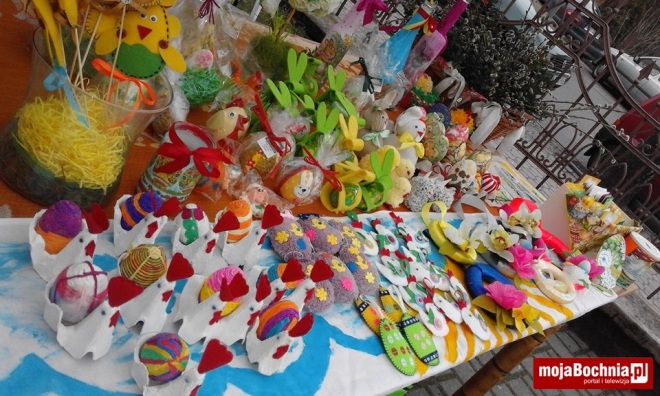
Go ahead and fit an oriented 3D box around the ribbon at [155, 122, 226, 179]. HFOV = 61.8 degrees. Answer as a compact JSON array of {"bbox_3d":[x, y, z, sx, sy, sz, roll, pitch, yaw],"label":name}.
[{"bbox_3d":[-0.195,-0.066,0.778,0.088,0.050,0.075,11,37,-44],"label":"ribbon"}]

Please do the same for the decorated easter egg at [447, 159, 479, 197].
[{"bbox_3d":[0.298,-0.048,1.240,0.054,0.073,0.054,35,27,0],"label":"decorated easter egg"}]

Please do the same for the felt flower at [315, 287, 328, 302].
[{"bbox_3d":[-0.012,0.134,0.767,0.021,0.005,0.023,-3,47,-46],"label":"felt flower"}]

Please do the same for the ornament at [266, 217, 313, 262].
[{"bbox_3d":[-0.062,0.065,0.847,0.062,0.035,0.078,13,35,-41],"label":"ornament"}]

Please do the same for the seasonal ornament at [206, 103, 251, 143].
[{"bbox_3d":[-0.176,-0.131,0.957,0.068,0.066,0.052,32,29,-9],"label":"seasonal ornament"}]

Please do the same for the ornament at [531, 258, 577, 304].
[{"bbox_3d":[0.550,0.207,1.351,0.125,0.030,0.135,-5,50,-51],"label":"ornament"}]

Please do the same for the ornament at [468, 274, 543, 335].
[{"bbox_3d":[0.354,0.215,1.113,0.135,0.055,0.100,3,42,-50],"label":"ornament"}]

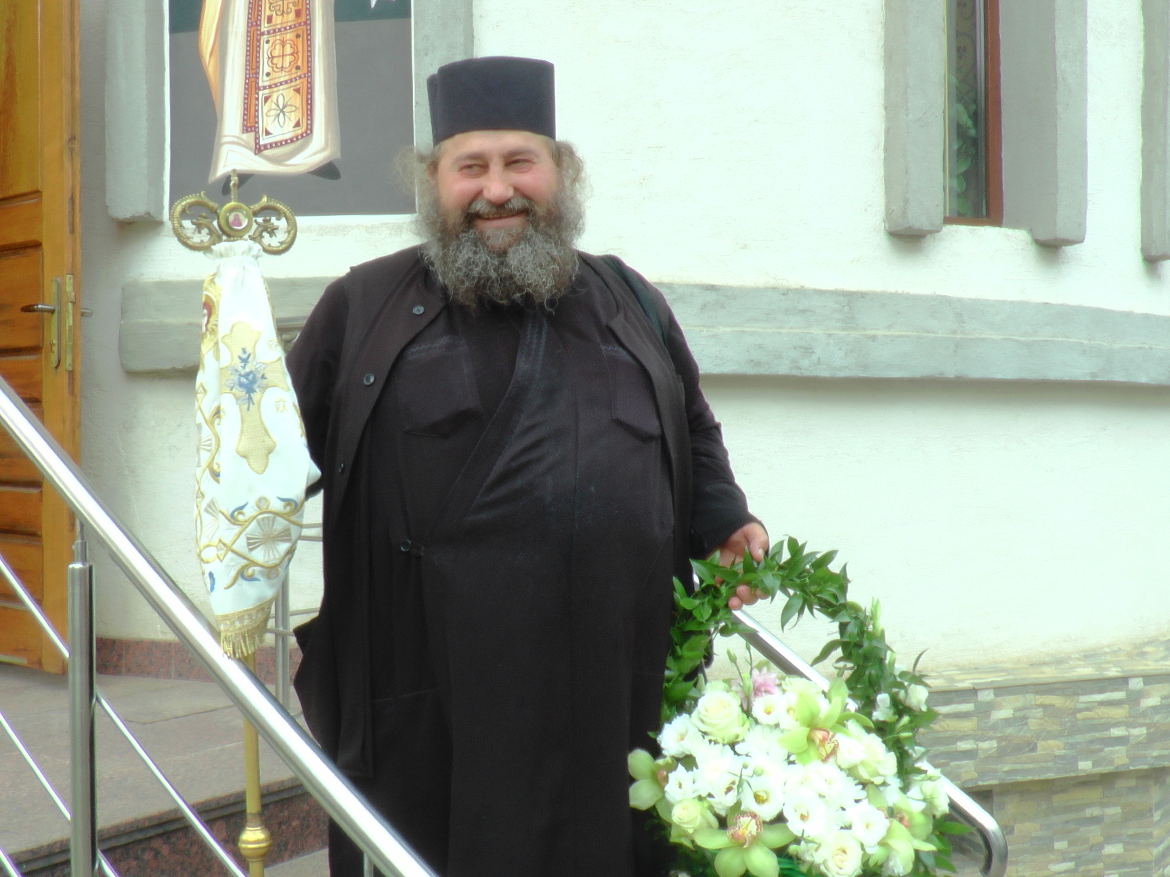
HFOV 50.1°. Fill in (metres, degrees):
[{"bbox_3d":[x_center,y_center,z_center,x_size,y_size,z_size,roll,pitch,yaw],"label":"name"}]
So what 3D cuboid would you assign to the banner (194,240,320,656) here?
[{"bbox_3d":[-0.472,0.014,1.800,0.175,0.600,0.130,-2,0,-9],"label":"banner"}]

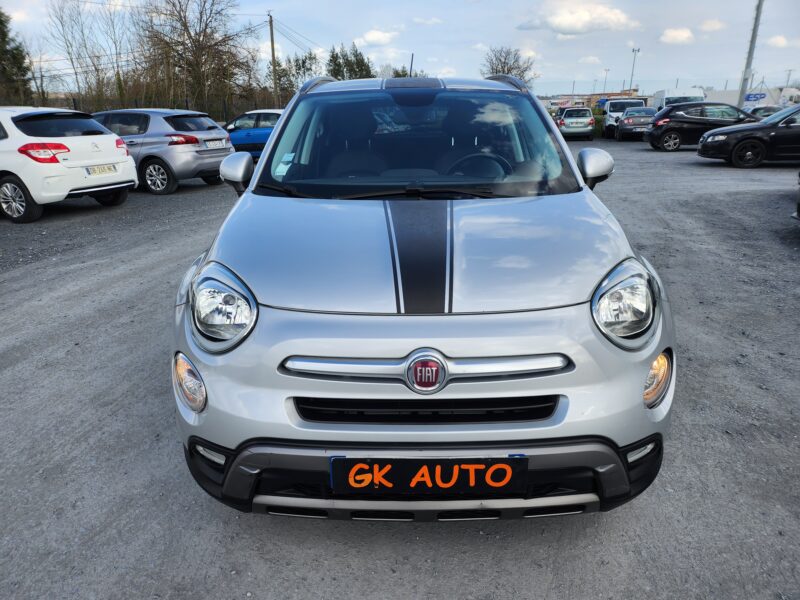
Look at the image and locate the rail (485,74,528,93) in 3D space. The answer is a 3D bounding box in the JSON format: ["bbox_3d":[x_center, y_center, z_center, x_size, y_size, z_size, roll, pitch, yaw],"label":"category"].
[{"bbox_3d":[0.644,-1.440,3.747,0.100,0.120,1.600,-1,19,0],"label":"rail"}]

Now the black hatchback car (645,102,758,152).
[{"bbox_3d":[9.871,-5.419,17.328,3.960,1.460,1.760,4,20,12],"label":"black hatchback car"}]

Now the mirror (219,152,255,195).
[{"bbox_3d":[-0.838,-0.647,2.860,0.185,0.205,0.140,0,19,0],"label":"mirror"}]

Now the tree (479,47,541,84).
[{"bbox_3d":[9.155,-18.116,46.661,5.000,6.100,4.800,-1,19,0],"label":"tree"}]

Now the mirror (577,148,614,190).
[{"bbox_3d":[0.966,-0.672,2.787,0.200,0.190,0.150,-1,19,0],"label":"mirror"}]

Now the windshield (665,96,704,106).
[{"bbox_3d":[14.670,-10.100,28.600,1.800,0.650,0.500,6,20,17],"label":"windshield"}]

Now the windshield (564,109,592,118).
[{"bbox_3d":[8.230,-8.600,25.580,1.270,0.420,0.260,5,20,16],"label":"windshield"}]

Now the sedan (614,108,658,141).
[{"bbox_3d":[10.750,-7.900,24.680,1.830,1.470,4.750,5,20,16],"label":"sedan"}]

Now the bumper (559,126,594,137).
[{"bbox_3d":[8.200,-7.800,25.680,1.630,0.440,0.400,5,20,16],"label":"bumper"}]

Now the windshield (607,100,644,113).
[{"bbox_3d":[11.100,-9.470,27.200,1.650,0.580,0.500,6,20,16],"label":"windshield"}]

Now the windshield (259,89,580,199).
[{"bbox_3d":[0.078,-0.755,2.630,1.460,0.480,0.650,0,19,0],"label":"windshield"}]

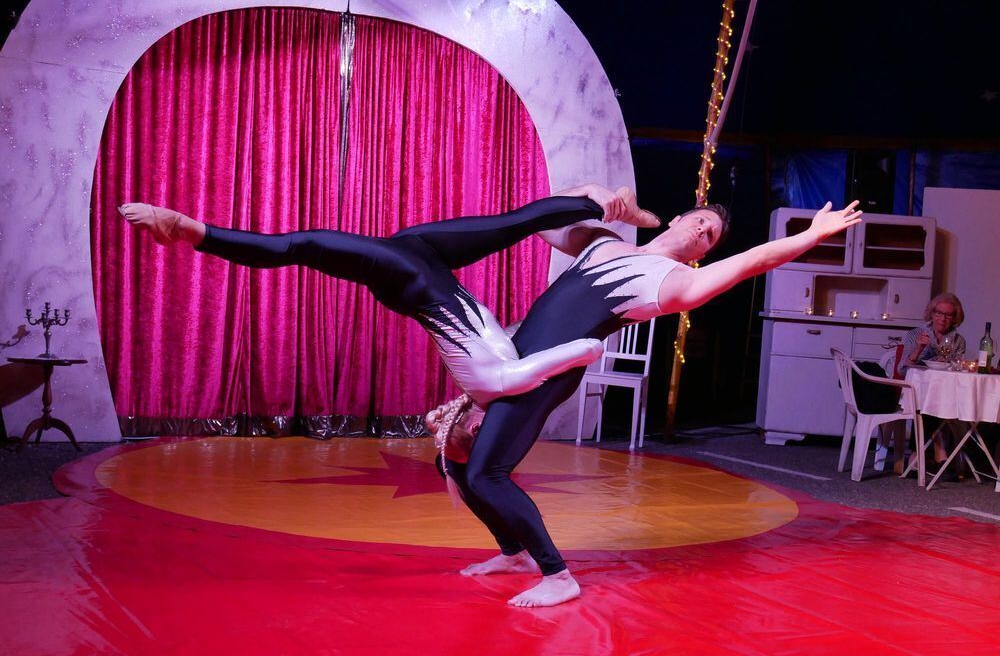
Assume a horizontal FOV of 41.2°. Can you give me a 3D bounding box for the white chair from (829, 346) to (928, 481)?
[{"bbox_3d":[2.292,0.533,8.121,0.540,0.780,0.540,3,2,1],"label":"white chair"}]

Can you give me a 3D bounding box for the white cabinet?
[{"bbox_3d":[2.520,0.007,9.688,1.170,1.710,0.530,3,2,3],"label":"white cabinet"}]

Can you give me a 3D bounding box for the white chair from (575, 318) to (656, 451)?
[{"bbox_3d":[0.787,0.333,8.812,0.420,0.900,0.460,4,2,18],"label":"white chair"}]

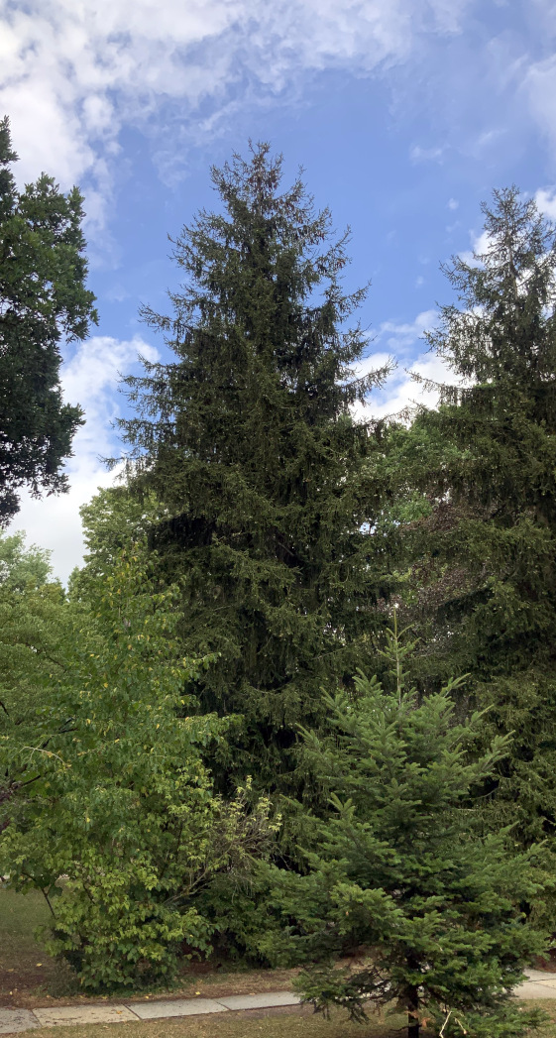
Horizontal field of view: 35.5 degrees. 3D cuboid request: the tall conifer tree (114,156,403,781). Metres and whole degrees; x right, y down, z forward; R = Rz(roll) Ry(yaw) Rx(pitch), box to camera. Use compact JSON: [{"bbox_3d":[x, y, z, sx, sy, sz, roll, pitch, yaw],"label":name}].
[{"bbox_3d":[-0.350,-0.640,14.751,5.300,14.150,5.300,0,-19,0],"label":"tall conifer tree"}]

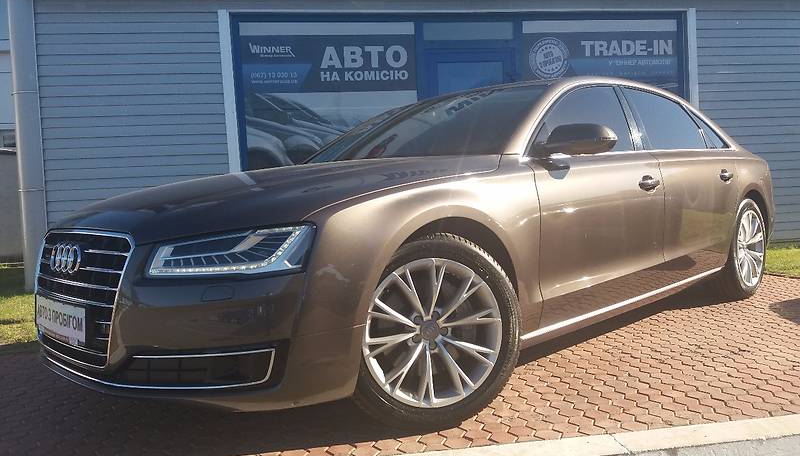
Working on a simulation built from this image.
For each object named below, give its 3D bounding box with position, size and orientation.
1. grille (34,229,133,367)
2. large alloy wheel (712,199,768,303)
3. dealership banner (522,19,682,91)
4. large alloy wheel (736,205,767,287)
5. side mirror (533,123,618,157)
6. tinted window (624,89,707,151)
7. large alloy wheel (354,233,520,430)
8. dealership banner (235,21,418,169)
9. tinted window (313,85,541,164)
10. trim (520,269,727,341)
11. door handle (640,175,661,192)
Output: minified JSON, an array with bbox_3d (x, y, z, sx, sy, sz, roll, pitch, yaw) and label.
[{"bbox_3d":[-1.153,0.232,2.307,0.130,0.460,0.850,-6,4,-44],"label":"grille"},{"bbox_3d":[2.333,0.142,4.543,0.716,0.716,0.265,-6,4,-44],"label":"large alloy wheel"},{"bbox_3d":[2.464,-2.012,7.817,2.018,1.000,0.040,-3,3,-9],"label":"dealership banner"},{"bbox_3d":[2.343,0.142,4.533,0.540,0.540,0.220,-6,4,-44],"label":"large alloy wheel"},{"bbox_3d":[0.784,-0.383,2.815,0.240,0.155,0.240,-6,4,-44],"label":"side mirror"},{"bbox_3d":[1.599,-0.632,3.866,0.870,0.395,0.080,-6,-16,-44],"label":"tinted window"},{"bbox_3d":[0.079,0.363,2.376,0.716,0.716,0.265,-4,3,-19],"label":"large alloy wheel"},{"bbox_3d":[-0.750,-1.323,7.321,1.981,2.000,0.040,-3,3,-9],"label":"dealership banner"},{"bbox_3d":[0.160,-0.542,3.574,1.380,0.140,0.770,0,38,46],"label":"tinted window"},{"bbox_3d":[1.286,0.350,3.351,2.200,0.045,0.040,-7,5,-44],"label":"trim"},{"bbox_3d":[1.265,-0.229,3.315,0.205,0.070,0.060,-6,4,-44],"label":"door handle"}]

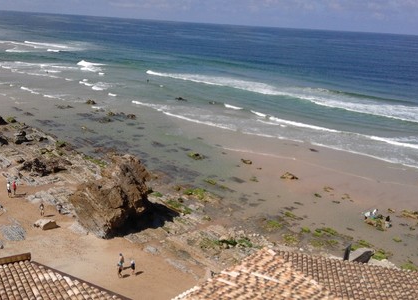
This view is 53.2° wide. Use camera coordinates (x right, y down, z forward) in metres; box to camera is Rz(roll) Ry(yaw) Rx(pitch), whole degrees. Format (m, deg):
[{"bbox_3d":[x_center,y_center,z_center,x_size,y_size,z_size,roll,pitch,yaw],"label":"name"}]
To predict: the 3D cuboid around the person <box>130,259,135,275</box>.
[{"bbox_3d":[-6.043,9.337,33.266,0.460,1.480,0.360,13,19,28],"label":"person"}]

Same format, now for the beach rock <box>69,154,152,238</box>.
[{"bbox_3d":[-9.766,3.979,42.005,6.900,6.200,6.900,-12,22,-40],"label":"beach rock"}]

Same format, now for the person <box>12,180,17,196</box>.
[{"bbox_3d":[-21.613,4.305,46.412,0.500,1.700,0.380,-2,18,-17],"label":"person"}]

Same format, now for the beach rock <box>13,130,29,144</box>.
[{"bbox_3d":[-29.801,-1.960,66.389,1.870,1.700,1.490,-5,19,-25],"label":"beach rock"}]

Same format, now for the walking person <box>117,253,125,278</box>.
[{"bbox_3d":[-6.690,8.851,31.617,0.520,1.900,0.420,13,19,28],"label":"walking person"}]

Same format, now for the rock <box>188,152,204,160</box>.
[{"bbox_3d":[-2.083,1.022,66.166,2.370,0.590,1.900,3,17,-1],"label":"rock"}]

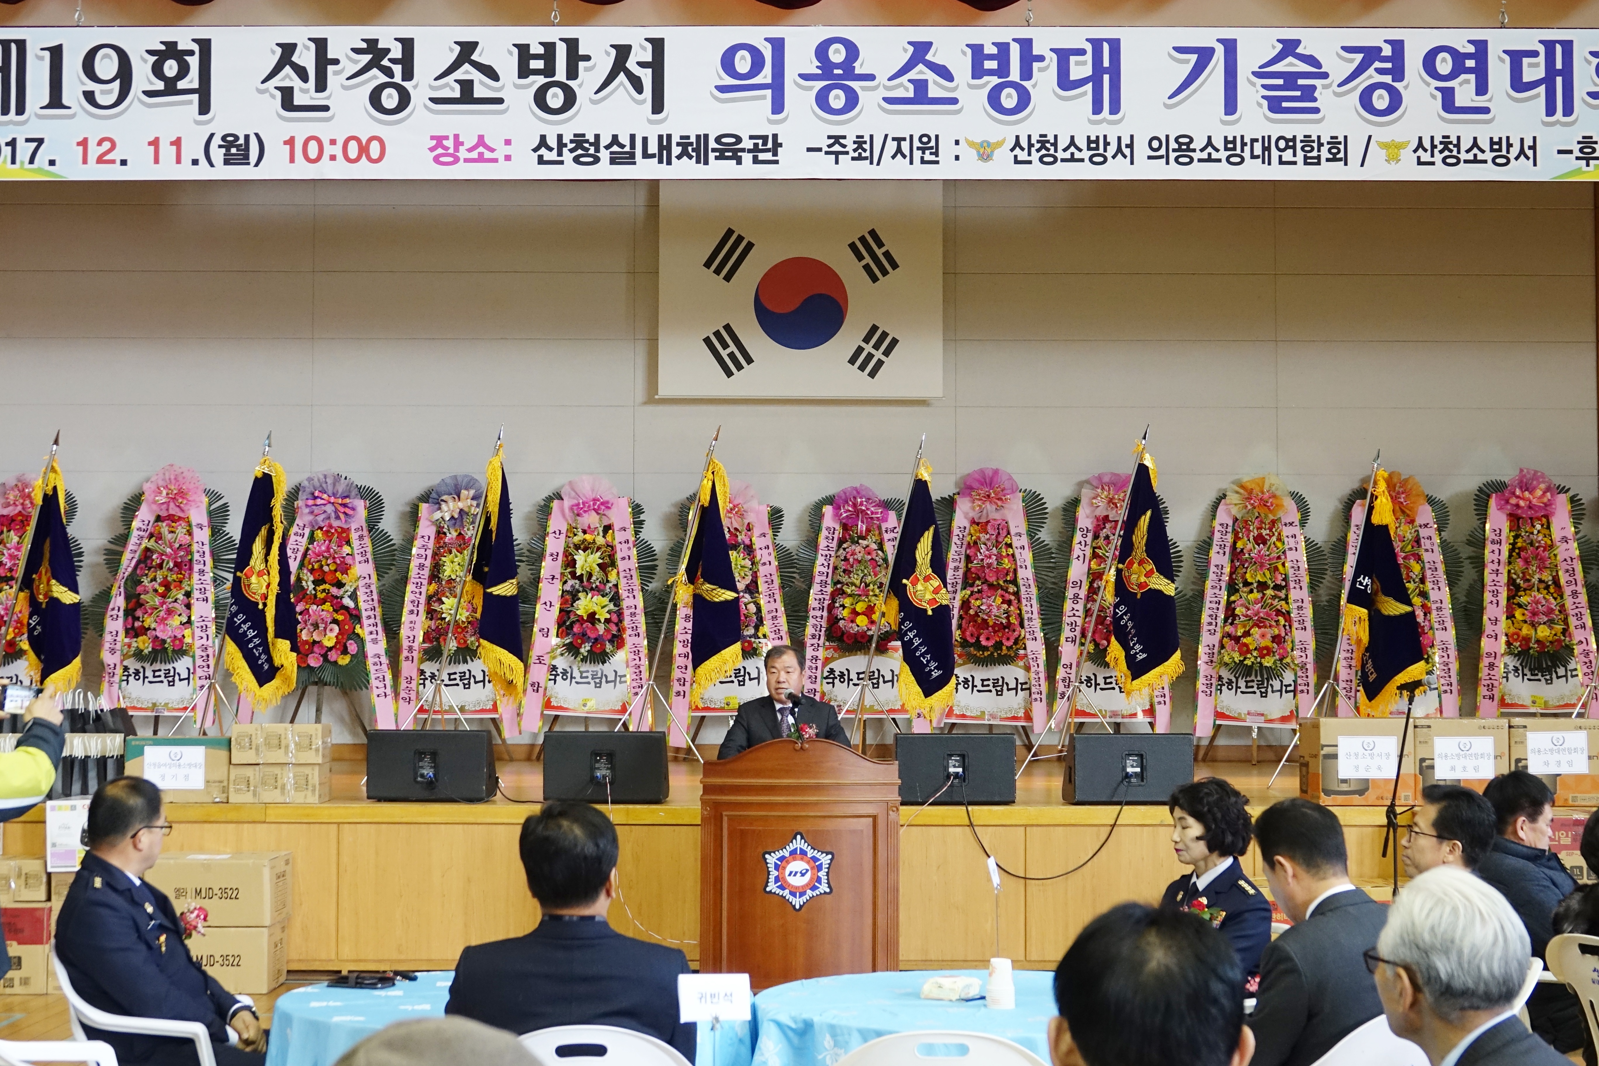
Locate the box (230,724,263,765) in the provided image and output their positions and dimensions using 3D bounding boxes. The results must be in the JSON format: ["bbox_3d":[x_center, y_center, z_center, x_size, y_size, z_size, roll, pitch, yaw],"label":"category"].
[{"bbox_3d":[-2.761,1.063,11.667,0.151,0.199,0.245,0,-2,0],"label":"box"}]

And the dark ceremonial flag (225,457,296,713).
[{"bbox_3d":[-2.956,0.281,12.649,0.404,1.383,0.250,0,-2,0],"label":"dark ceremonial flag"}]

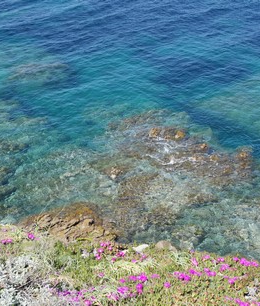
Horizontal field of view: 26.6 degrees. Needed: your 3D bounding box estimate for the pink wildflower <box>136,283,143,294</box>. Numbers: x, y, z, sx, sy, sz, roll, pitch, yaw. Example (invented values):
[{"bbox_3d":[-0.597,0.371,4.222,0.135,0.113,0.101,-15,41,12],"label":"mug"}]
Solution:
[{"bbox_3d":[0.080,1.135,4.600,0.050,0.070,0.050,0,28,0],"label":"pink wildflower"}]

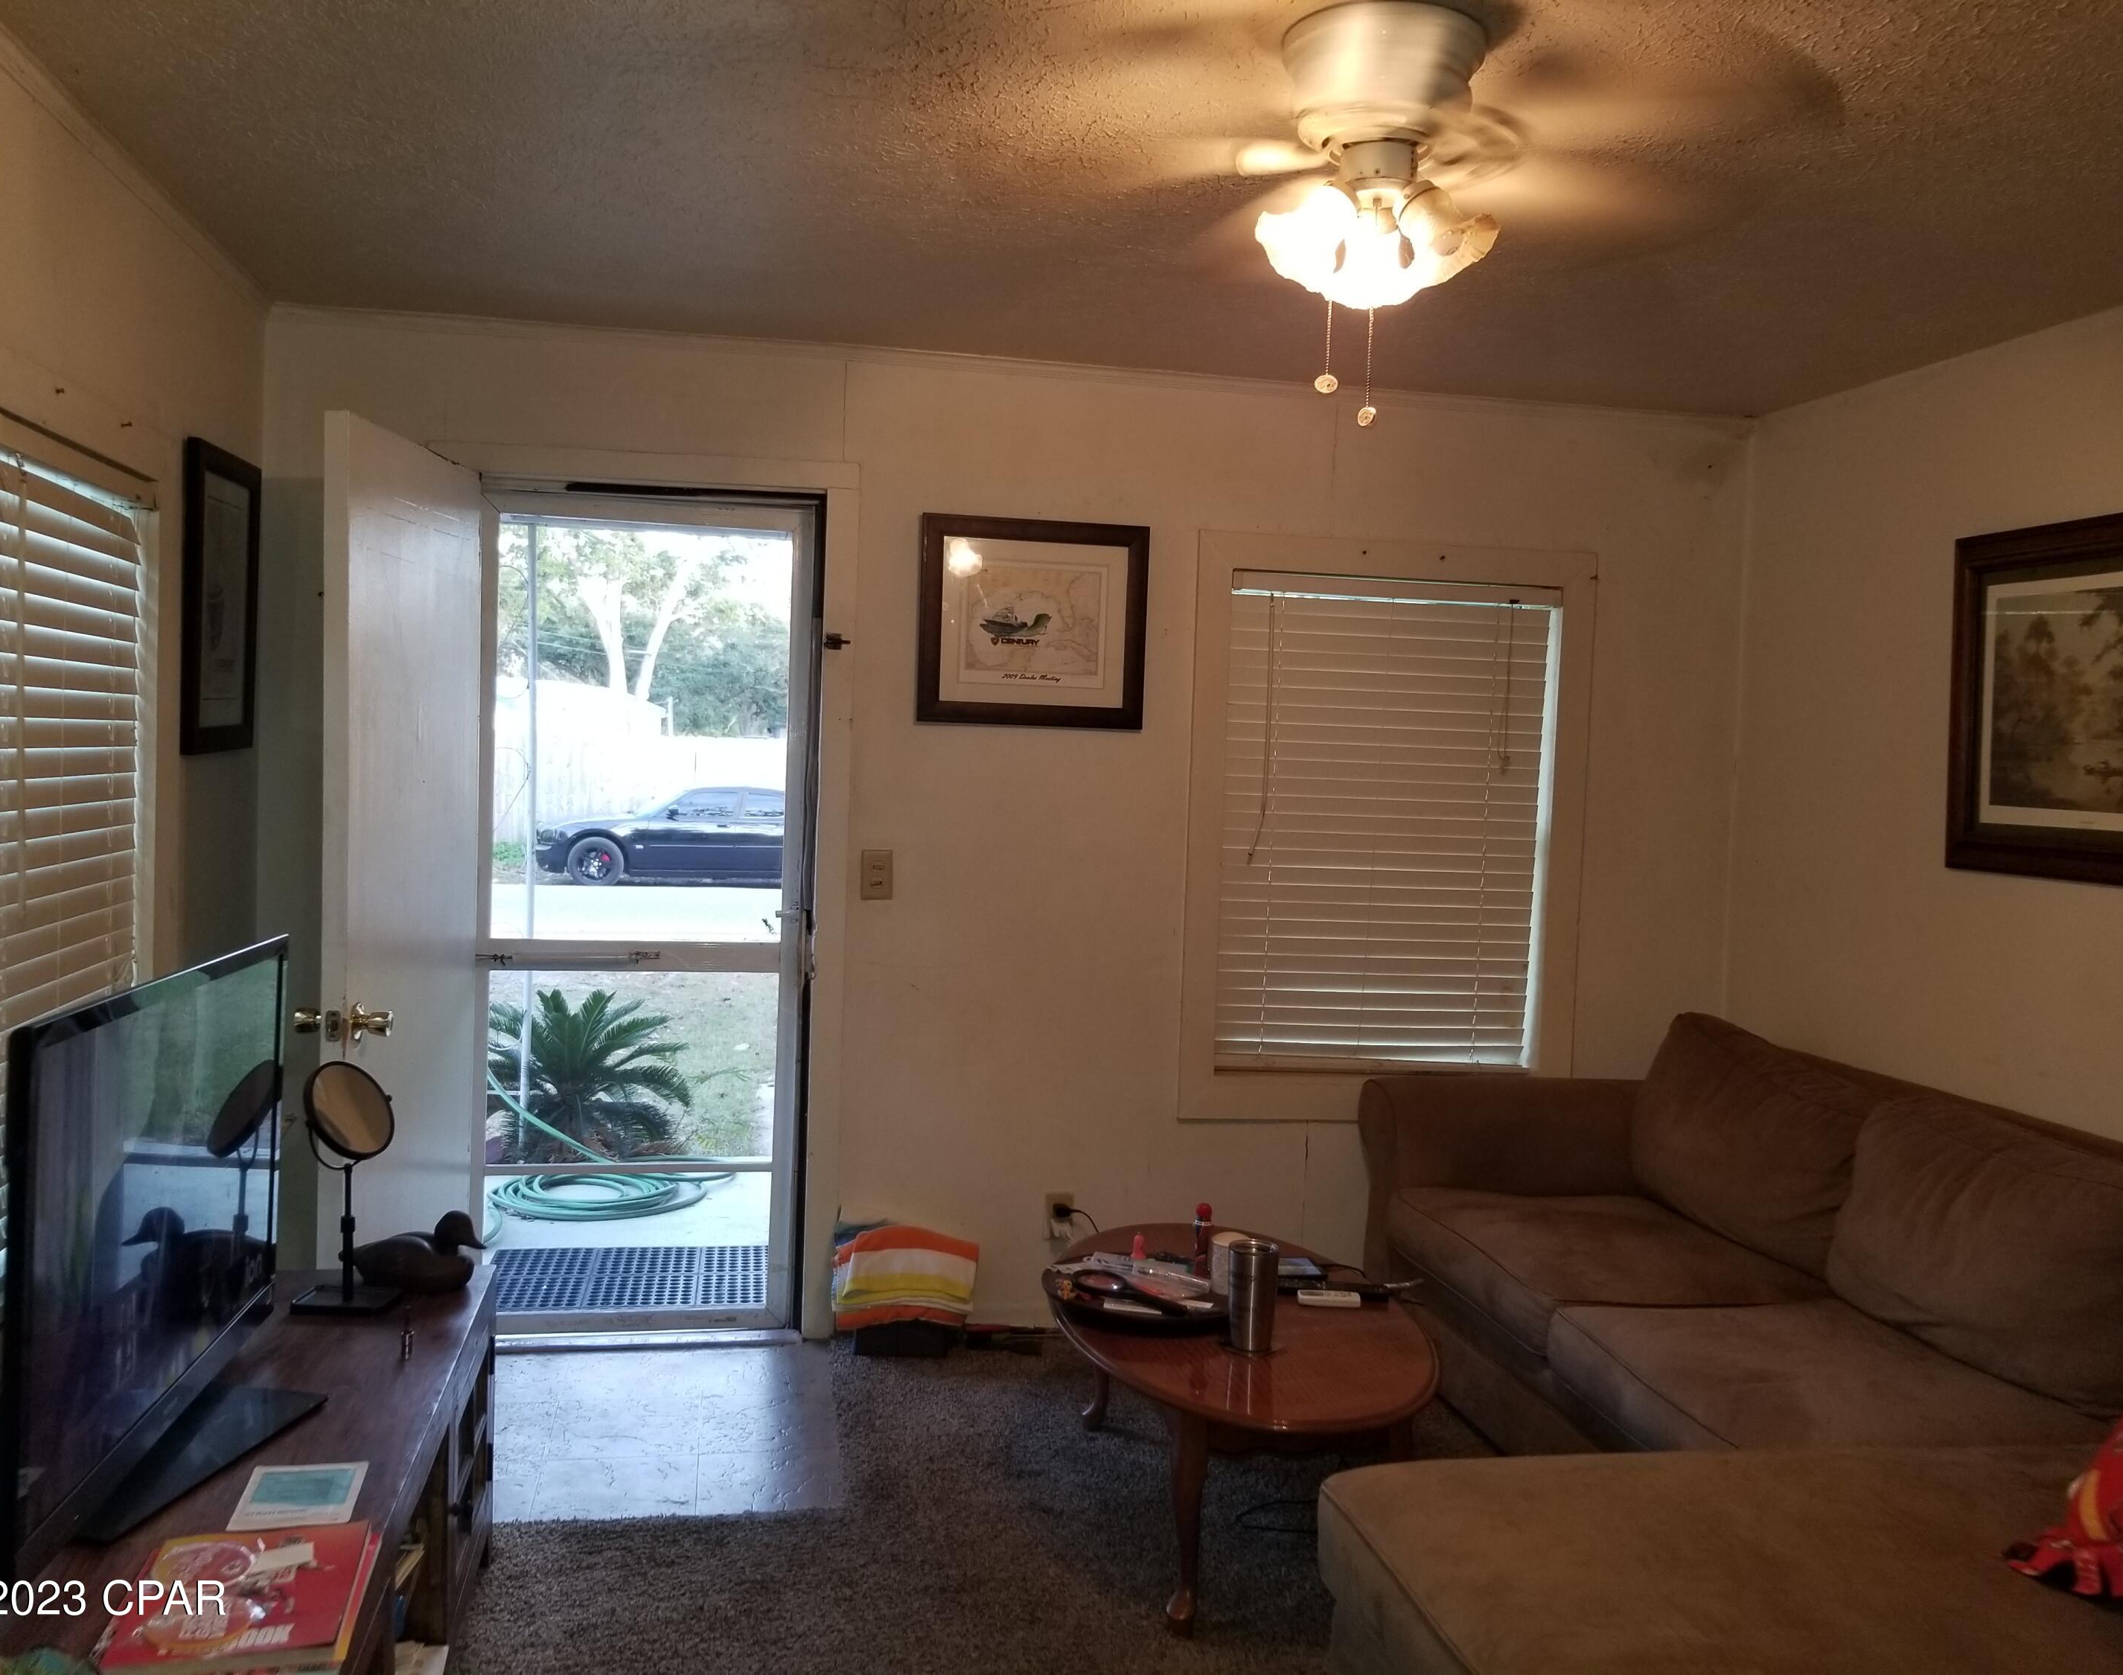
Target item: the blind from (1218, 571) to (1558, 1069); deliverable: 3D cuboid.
[{"bbox_3d":[0.846,-0.027,4.338,0.890,1.260,0.050,1,3,-12],"label":"blind"}]

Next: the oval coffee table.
[{"bbox_3d":[0.308,1.071,3.102,0.655,0.410,1.120,1,3,-8],"label":"oval coffee table"}]

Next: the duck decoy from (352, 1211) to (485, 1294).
[{"bbox_3d":[-1.071,0.679,2.770,0.245,0.122,0.100,1,3,-16],"label":"duck decoy"}]

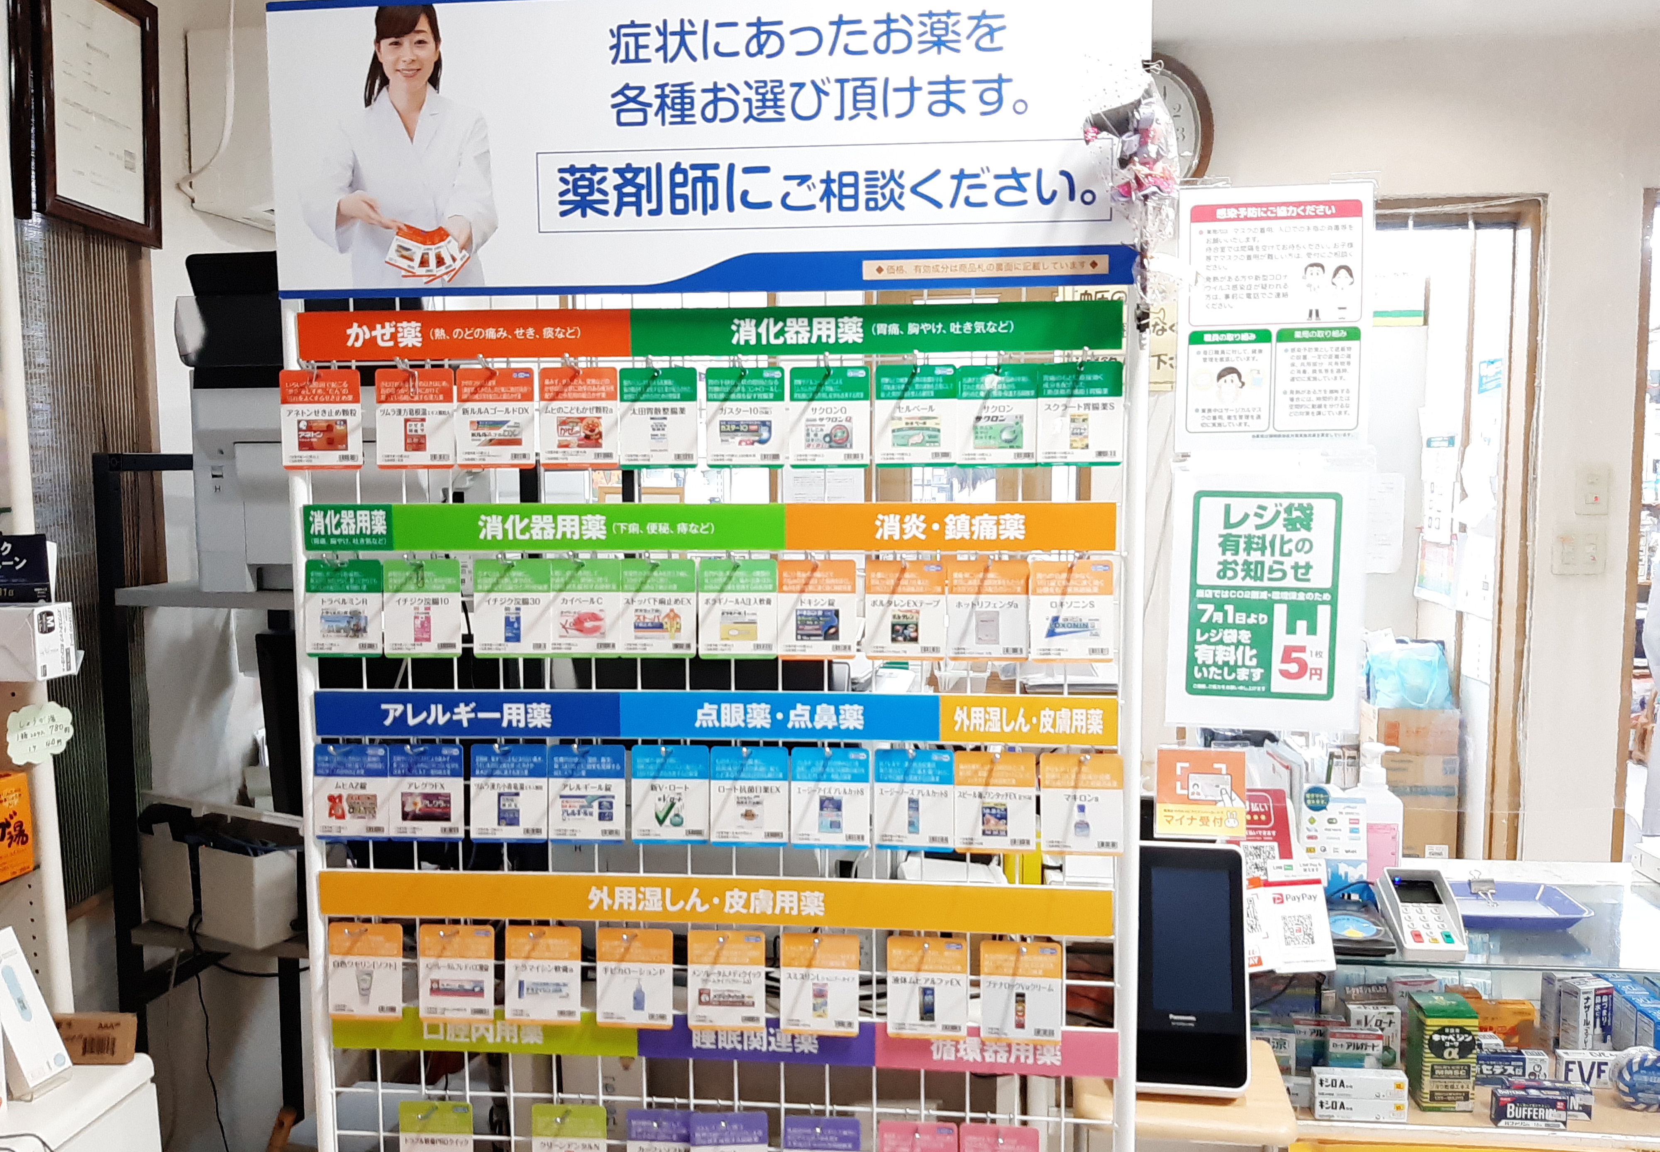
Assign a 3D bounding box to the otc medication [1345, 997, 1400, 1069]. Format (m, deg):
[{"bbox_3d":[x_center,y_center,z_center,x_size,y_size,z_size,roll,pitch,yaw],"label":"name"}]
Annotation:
[{"bbox_3d":[0.704,0.596,1.617,0.064,0.073,0.023,0,5,5],"label":"otc medication"}]

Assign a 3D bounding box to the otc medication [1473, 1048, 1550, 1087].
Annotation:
[{"bbox_3d":[0.849,0.617,1.568,0.097,0.037,0.024,0,5,5],"label":"otc medication"}]

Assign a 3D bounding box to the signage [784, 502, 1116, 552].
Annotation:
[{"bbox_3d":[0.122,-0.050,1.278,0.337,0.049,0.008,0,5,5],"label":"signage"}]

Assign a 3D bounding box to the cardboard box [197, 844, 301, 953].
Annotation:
[{"bbox_3d":[-0.864,0.469,1.864,0.133,0.133,0.077,3,6,30],"label":"cardboard box"}]

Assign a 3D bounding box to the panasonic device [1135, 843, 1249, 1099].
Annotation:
[{"bbox_3d":[0.408,0.435,1.442,0.130,0.280,0.120,1,5,9],"label":"panasonic device"}]

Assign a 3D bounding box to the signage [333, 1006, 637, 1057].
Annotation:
[{"bbox_3d":[-0.379,0.498,1.365,0.341,0.049,0.008,0,5,5],"label":"signage"}]

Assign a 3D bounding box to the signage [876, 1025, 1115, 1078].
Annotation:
[{"bbox_3d":[0.176,0.501,1.320,0.254,0.049,0.008,0,5,5],"label":"signage"}]

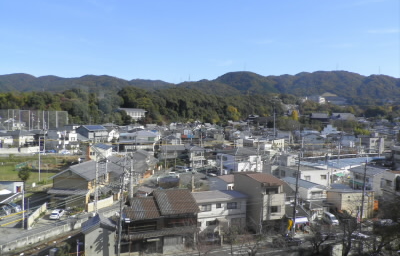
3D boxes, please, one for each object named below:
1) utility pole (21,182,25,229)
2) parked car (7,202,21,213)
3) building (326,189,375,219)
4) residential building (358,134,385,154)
[{"bbox_3d":[-29.945,13.348,52.900,0.350,7.400,0.350,0,3,-15],"label":"utility pole"},{"bbox_3d":[-37.465,15.541,62.153,4.100,1.500,1.700,3,4,31],"label":"parked car"},{"bbox_3d":[29.410,14.452,61.026,7.500,5.400,4.500,0,3,-14],"label":"building"},{"bbox_3d":[85.889,7.734,156.939,7.500,9.500,9.000,0,3,-15],"label":"residential building"}]

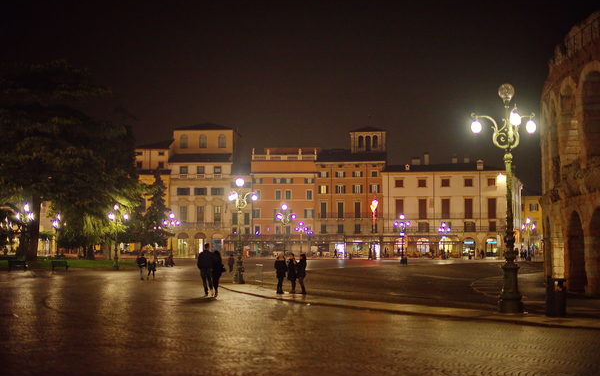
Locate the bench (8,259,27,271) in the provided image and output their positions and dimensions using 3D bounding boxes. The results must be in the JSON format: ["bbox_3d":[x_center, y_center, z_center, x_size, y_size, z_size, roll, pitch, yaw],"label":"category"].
[{"bbox_3d":[-26.086,7.237,77.033,1.600,0.850,0.650,1,-5,-11],"label":"bench"}]

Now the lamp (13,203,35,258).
[{"bbox_3d":[-27.591,4.735,83.849,1.750,6.200,1.750,0,-4,0],"label":"lamp"}]

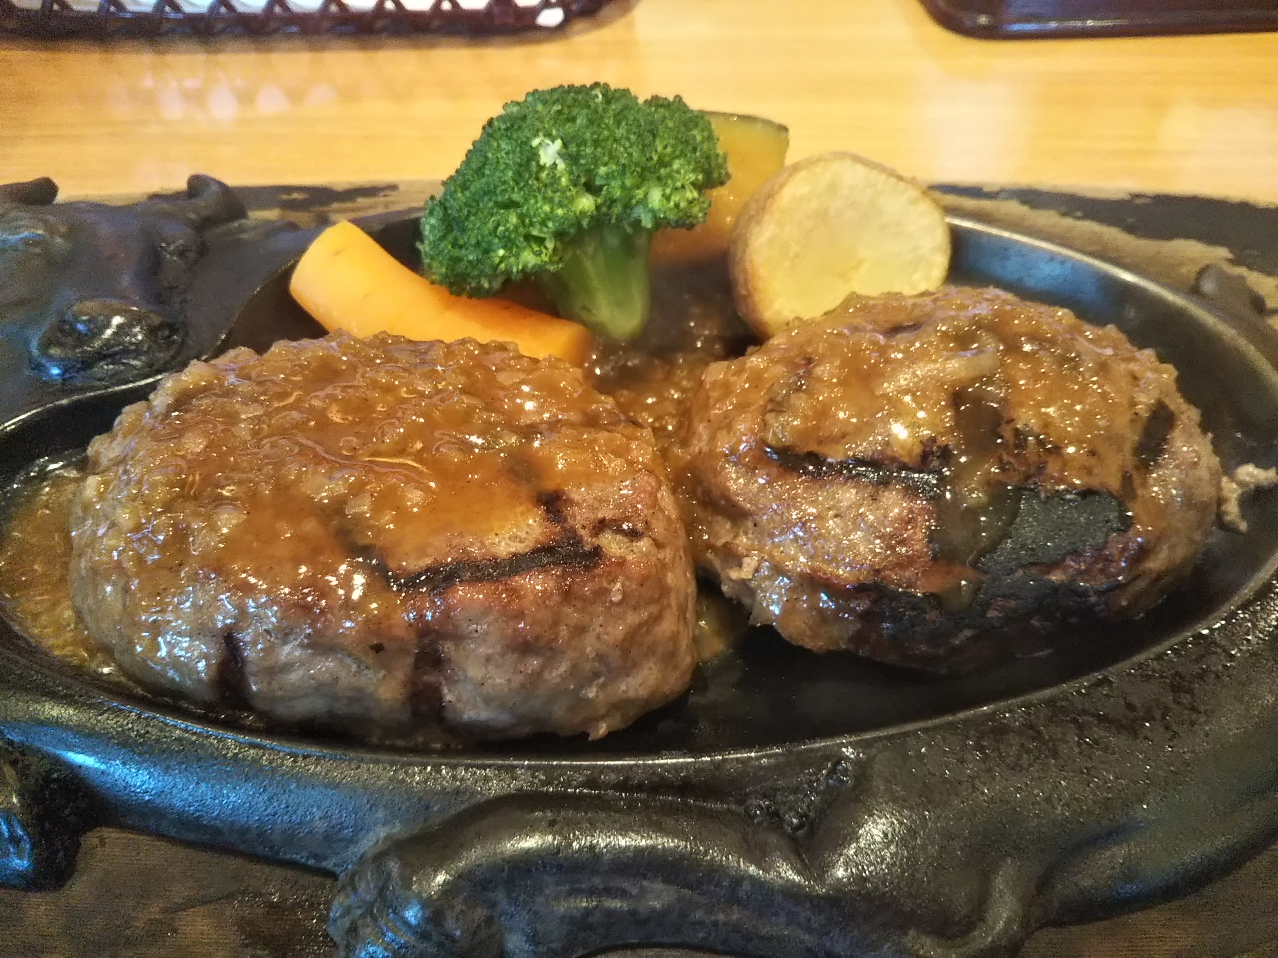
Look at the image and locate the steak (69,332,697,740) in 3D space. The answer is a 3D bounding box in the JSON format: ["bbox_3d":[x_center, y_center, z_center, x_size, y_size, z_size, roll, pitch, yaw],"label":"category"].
[{"bbox_3d":[-0.038,0.007,0.171,0.095,0.041,0.061,8,42,10],"label":"steak"}]

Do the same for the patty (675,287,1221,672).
[{"bbox_3d":[0.051,-0.003,0.185,0.083,0.037,0.068,-6,41,-7],"label":"patty"}]

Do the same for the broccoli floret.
[{"bbox_3d":[-0.014,-0.052,0.227,0.064,0.055,0.057,0,41,0],"label":"broccoli floret"}]

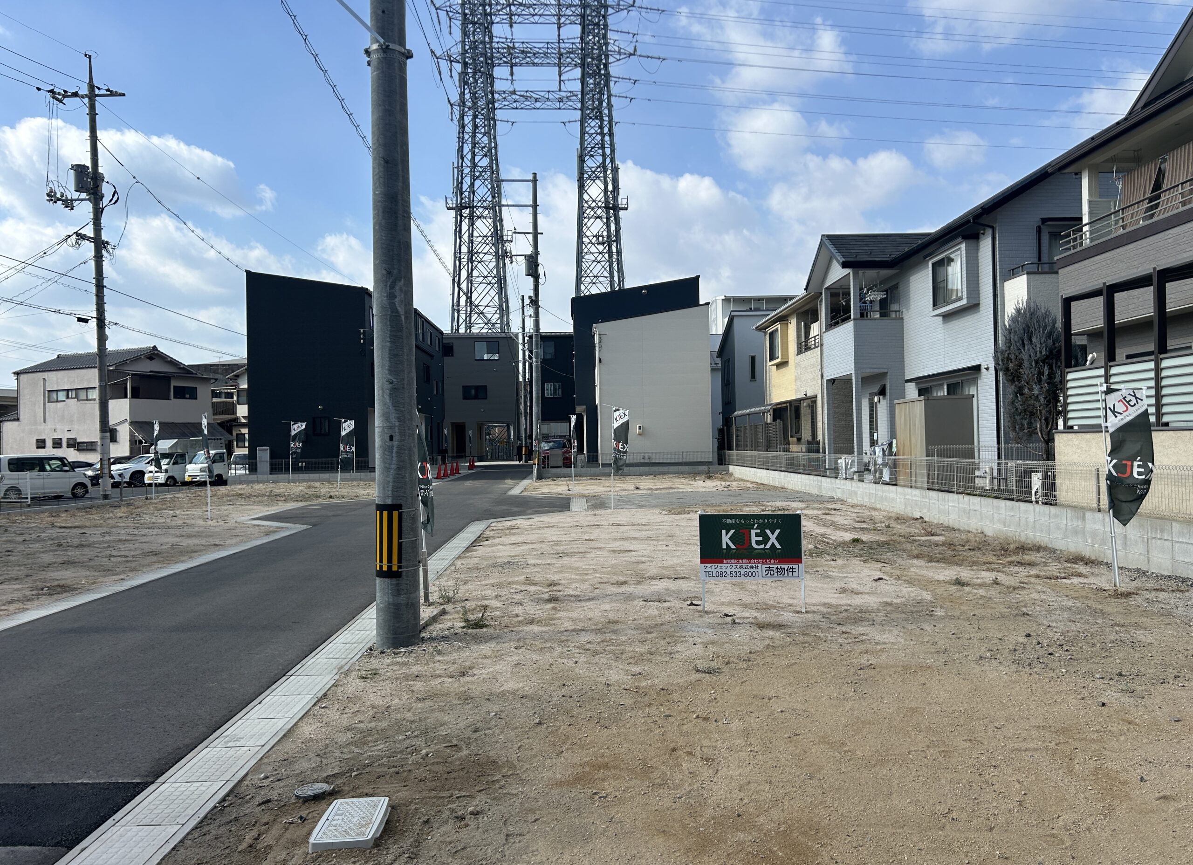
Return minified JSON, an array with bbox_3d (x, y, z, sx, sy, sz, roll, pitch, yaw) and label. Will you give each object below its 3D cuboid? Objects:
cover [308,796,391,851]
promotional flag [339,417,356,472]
[{"bbox_3d":[-1.022,1.621,3.720,0.245,0.055,0.425,-1,-1,-4],"label":"cover"},{"bbox_3d":[-7.845,0.397,28.300,0.500,1.630,0.150,-1,-1,27],"label":"promotional flag"}]

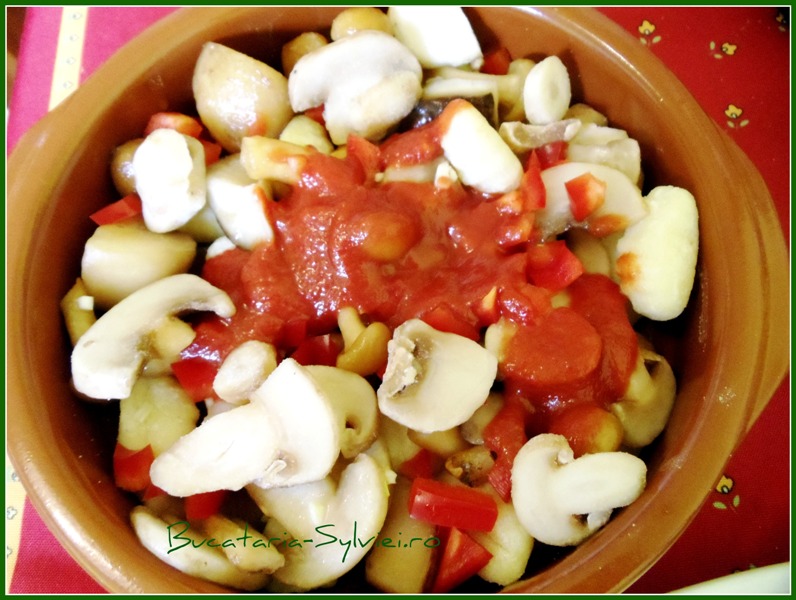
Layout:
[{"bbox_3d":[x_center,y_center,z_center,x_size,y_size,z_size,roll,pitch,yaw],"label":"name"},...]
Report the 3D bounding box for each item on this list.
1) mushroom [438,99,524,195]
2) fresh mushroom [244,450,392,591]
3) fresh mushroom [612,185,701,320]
[{"bbox_3d":[0.030,-0.053,0.355,0.018,0.021,0.034,-30,90,5],"label":"mushroom"},{"bbox_3d":[-0.025,0.068,0.316,0.038,0.014,0.043,42,79,0],"label":"fresh mushroom"},{"bbox_3d":[0.086,-0.016,0.335,0.025,0.026,0.042,7,80,-11],"label":"fresh mushroom"}]

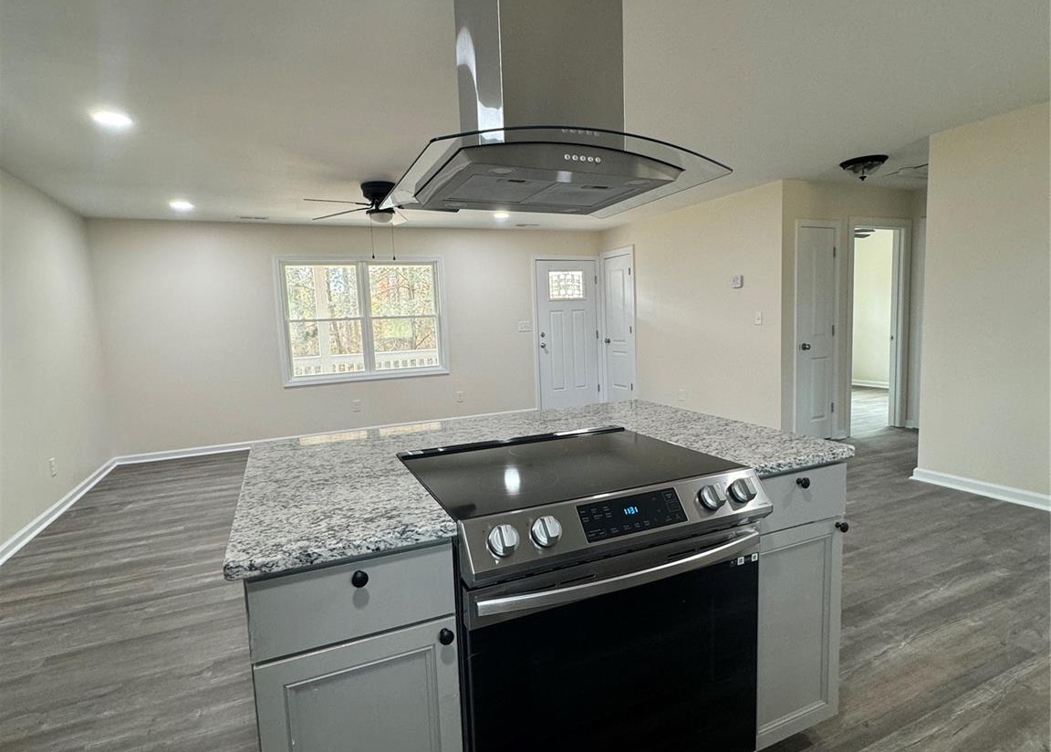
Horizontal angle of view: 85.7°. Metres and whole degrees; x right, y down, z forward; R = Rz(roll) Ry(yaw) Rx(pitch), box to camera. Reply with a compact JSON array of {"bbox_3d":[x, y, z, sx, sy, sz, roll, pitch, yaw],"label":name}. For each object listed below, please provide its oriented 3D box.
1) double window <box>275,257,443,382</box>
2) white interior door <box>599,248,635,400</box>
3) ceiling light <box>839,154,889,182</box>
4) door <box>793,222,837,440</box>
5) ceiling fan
[{"bbox_3d":[-1.866,-0.668,6.669,1.860,1.410,0.110,-5,7,-24],"label":"double window"},{"bbox_3d":[1.270,-0.570,7.596,0.090,2.090,0.780,-5,7,-24],"label":"white interior door"},{"bbox_3d":[2.705,-1.640,4.523,0.336,0.145,0.336,-5,7,-24],"label":"ceiling light"},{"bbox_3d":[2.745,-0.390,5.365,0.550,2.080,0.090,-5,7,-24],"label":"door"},{"bbox_3d":[-1.198,-1.417,4.679,1.280,0.310,1.280,-5,7,-24],"label":"ceiling fan"}]

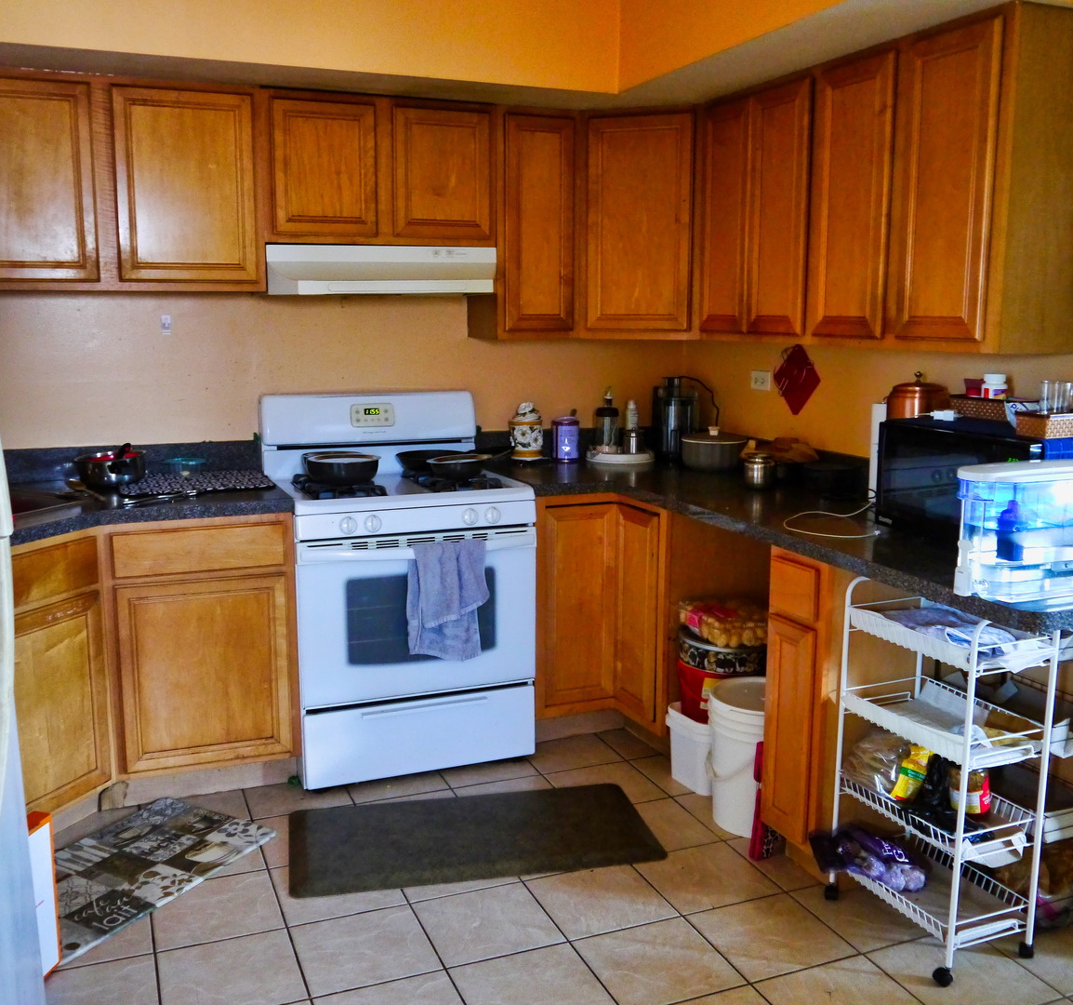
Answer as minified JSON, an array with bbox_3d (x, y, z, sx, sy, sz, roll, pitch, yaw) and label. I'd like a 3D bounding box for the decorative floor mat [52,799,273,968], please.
[{"bbox_3d":[-1.119,0.978,2.866,0.450,0.014,0.770,5,11,28],"label":"decorative floor mat"}]

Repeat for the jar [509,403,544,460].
[{"bbox_3d":[-0.037,-0.260,4.072,0.125,0.213,0.125,0,10,2],"label":"jar"}]

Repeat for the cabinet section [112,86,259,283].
[{"bbox_3d":[-1.083,-0.954,3.327,0.400,0.553,0.260,-4,11,-22],"label":"cabinet section"}]

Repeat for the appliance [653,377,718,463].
[{"bbox_3d":[0.529,-0.317,4.128,0.189,0.310,0.207,1,10,3],"label":"appliance"}]

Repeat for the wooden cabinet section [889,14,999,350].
[{"bbox_3d":[1.093,-0.754,2.632,0.260,0.710,0.299,-4,11,-22],"label":"wooden cabinet section"}]

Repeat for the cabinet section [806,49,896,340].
[{"bbox_3d":[0.959,-0.810,2.950,0.260,0.710,0.303,-4,11,-22],"label":"cabinet section"}]

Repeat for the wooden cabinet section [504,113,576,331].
[{"bbox_3d":[-0.035,-0.954,3.769,0.251,0.706,0.260,-4,11,-22],"label":"wooden cabinet section"}]

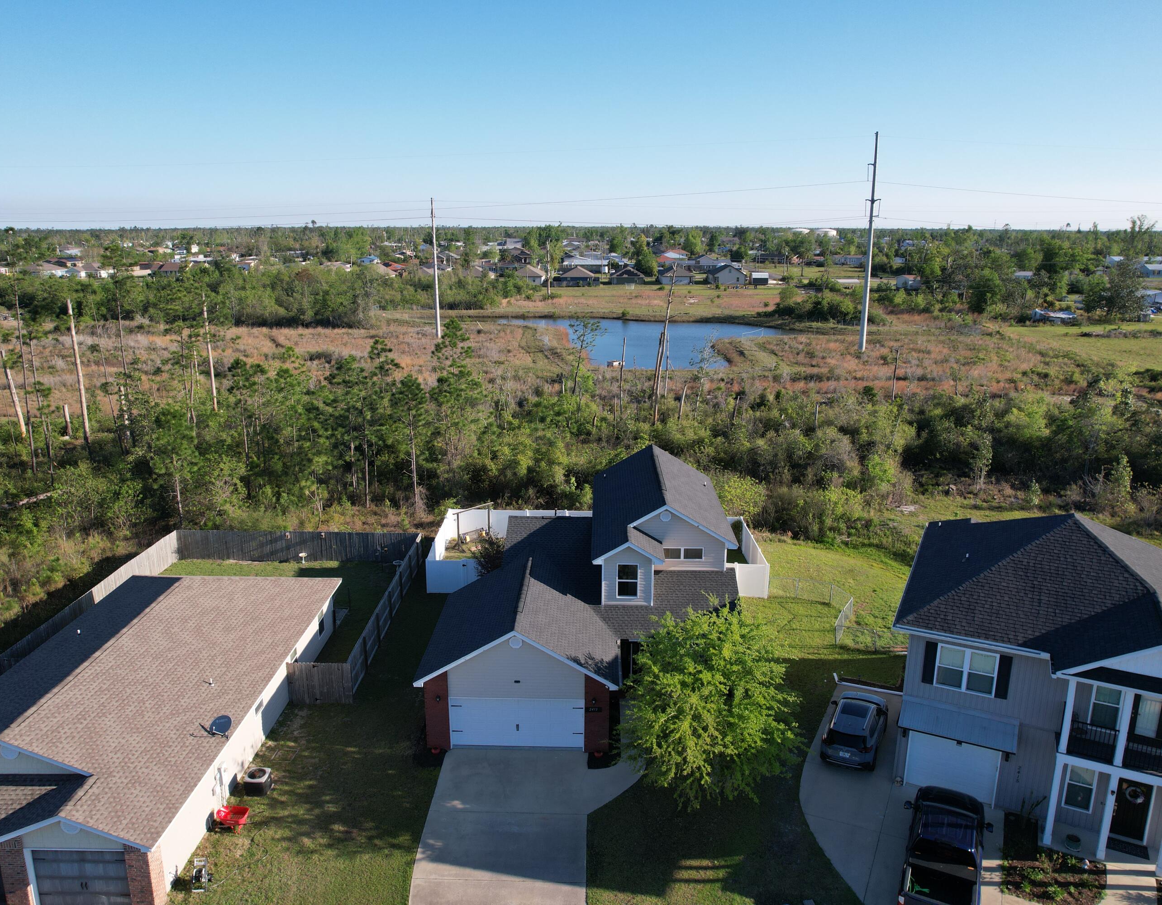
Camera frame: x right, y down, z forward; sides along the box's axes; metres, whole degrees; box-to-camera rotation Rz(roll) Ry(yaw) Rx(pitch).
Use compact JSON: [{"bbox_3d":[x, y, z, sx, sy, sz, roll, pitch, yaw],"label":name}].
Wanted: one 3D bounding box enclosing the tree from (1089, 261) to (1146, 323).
[{"bbox_3d":[109.769,-33.361,170.191,10.500,12.000,10.500,0,15,0],"label":"tree"}]

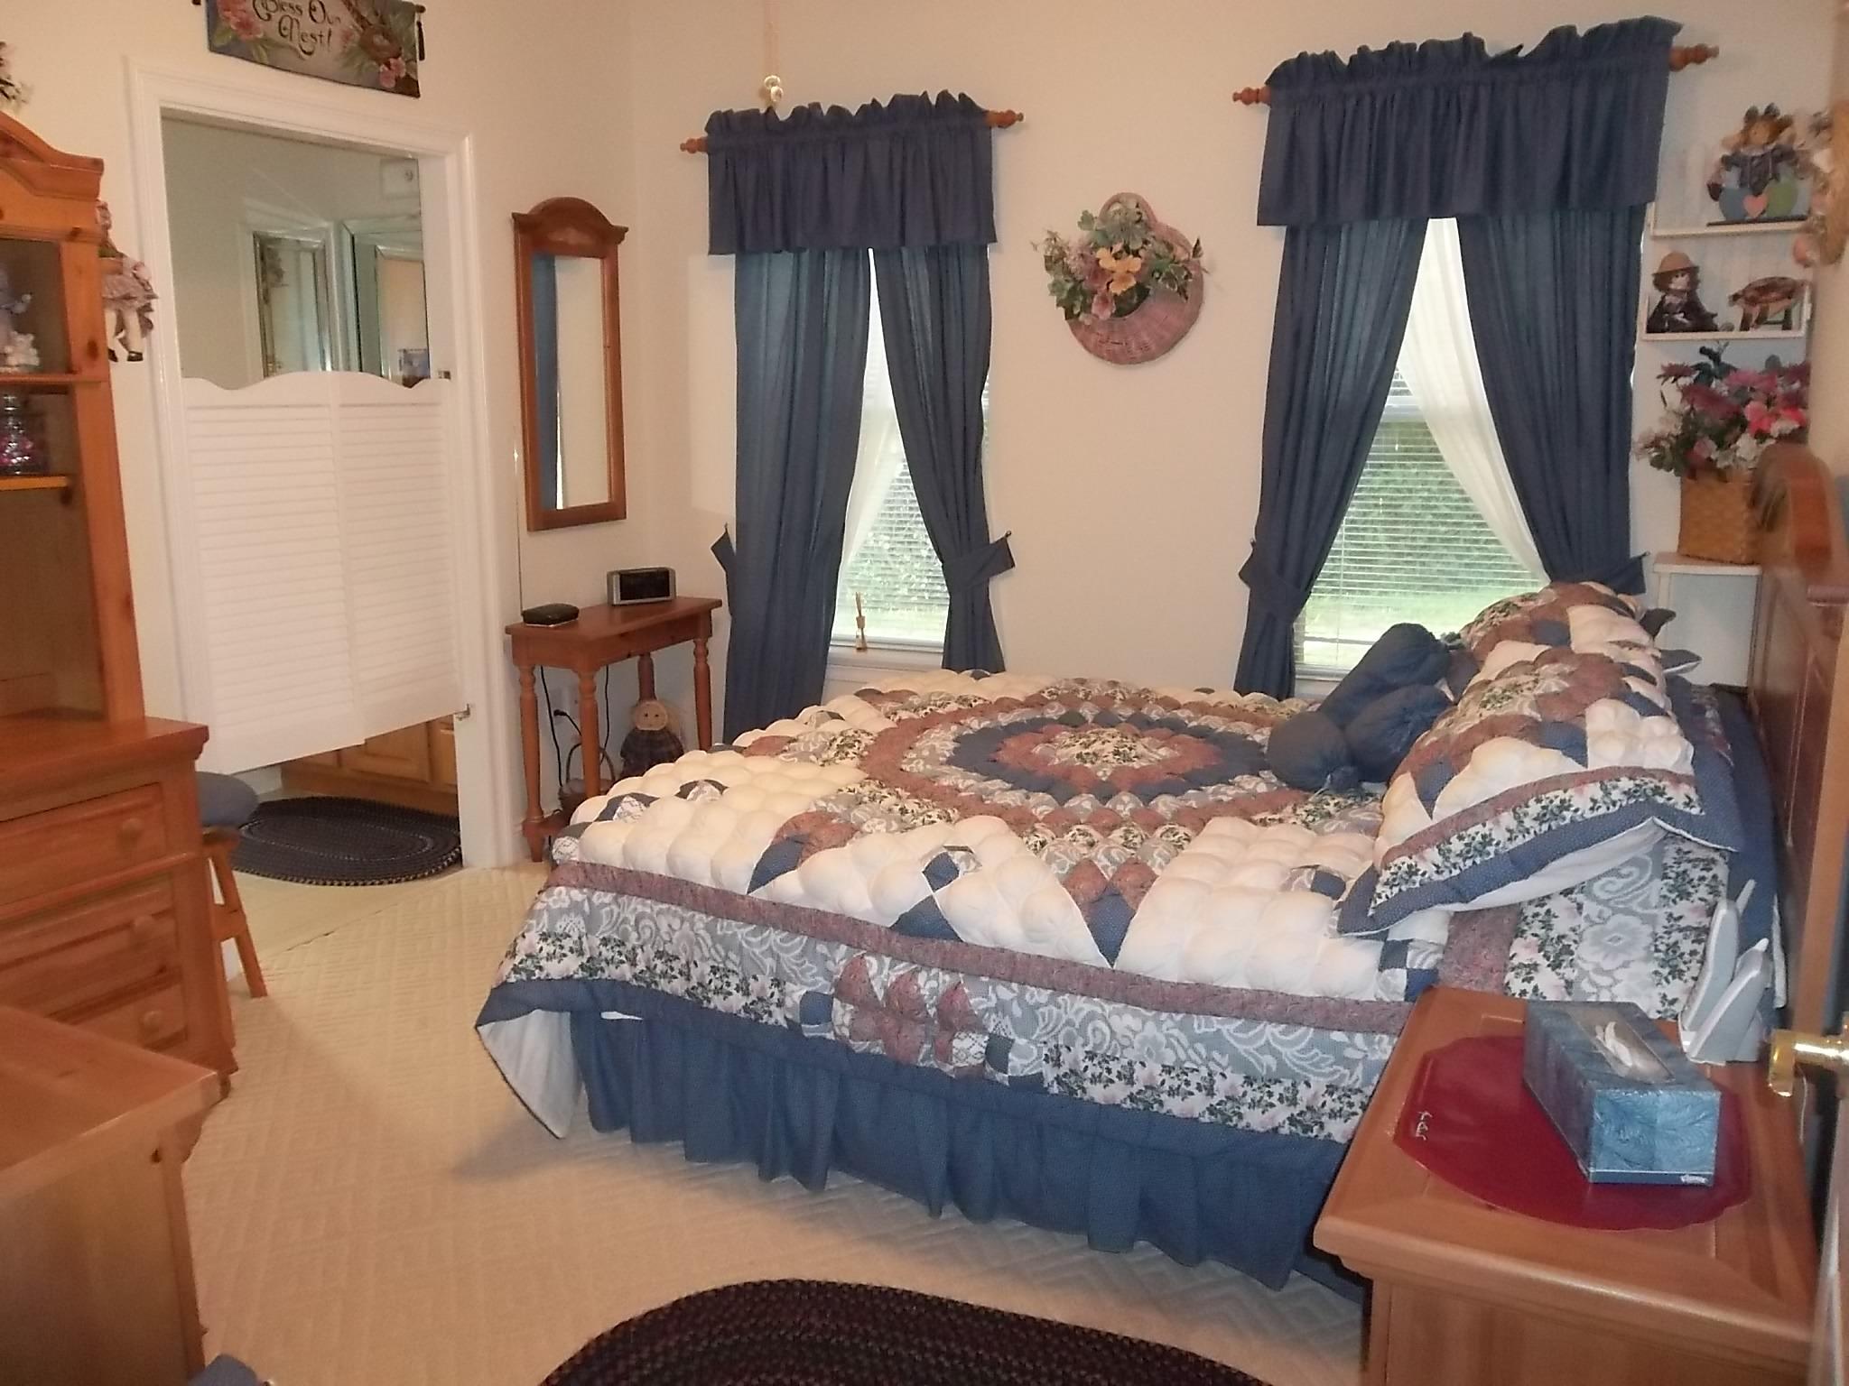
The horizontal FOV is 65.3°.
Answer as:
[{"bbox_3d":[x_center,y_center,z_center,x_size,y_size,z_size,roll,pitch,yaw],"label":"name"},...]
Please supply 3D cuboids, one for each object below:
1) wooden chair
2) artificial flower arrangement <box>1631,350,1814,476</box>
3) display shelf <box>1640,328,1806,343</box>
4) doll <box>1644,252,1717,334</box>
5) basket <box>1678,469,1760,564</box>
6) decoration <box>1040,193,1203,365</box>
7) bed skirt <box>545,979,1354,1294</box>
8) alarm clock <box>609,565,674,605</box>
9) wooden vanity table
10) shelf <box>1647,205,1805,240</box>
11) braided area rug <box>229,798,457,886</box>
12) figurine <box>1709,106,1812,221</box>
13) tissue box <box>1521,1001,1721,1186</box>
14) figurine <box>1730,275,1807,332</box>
[{"bbox_3d":[-1.679,0.481,3.307,0.290,0.540,0.320,6,13,26],"label":"wooden chair"},{"bbox_3d":[1.799,-0.634,3.255,0.320,0.270,0.280,7,13,31],"label":"artificial flower arrangement"},{"bbox_3d":[1.843,-0.834,3.339,0.325,0.035,0.140,6,13,26],"label":"display shelf"},{"bbox_3d":[1.762,-0.926,3.340,0.135,0.180,0.105,1,12,6],"label":"doll"},{"bbox_3d":[1.864,-0.410,3.366,0.155,0.200,0.165,-11,16,-43],"label":"basket"},{"bbox_3d":[0.541,-1.130,3.930,0.425,0.435,0.140,6,13,26],"label":"decoration"},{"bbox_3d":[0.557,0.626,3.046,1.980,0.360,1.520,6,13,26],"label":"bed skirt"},{"bbox_3d":[-0.943,-0.354,4.778,0.215,0.108,0.065,-9,15,-40],"label":"alarm clock"},{"bbox_3d":[-0.956,0.123,4.599,0.310,0.740,0.740,6,13,26],"label":"wooden vanity table"},{"bbox_3d":[1.842,-1.072,3.291,0.325,0.055,0.140,6,13,26],"label":"shelf"},{"bbox_3d":[-1.944,0.462,4.739,1.130,0.020,0.760,6,13,26],"label":"braided area rug"},{"bbox_3d":[1.869,-1.187,3.235,0.190,0.240,0.070,9,14,37],"label":"figurine"},{"bbox_3d":[0.777,0.445,1.626,0.123,0.104,0.229,1,11,5],"label":"tissue box"},{"bbox_3d":[1.915,-0.883,3.272,0.145,0.120,0.080,5,12,20],"label":"figurine"}]

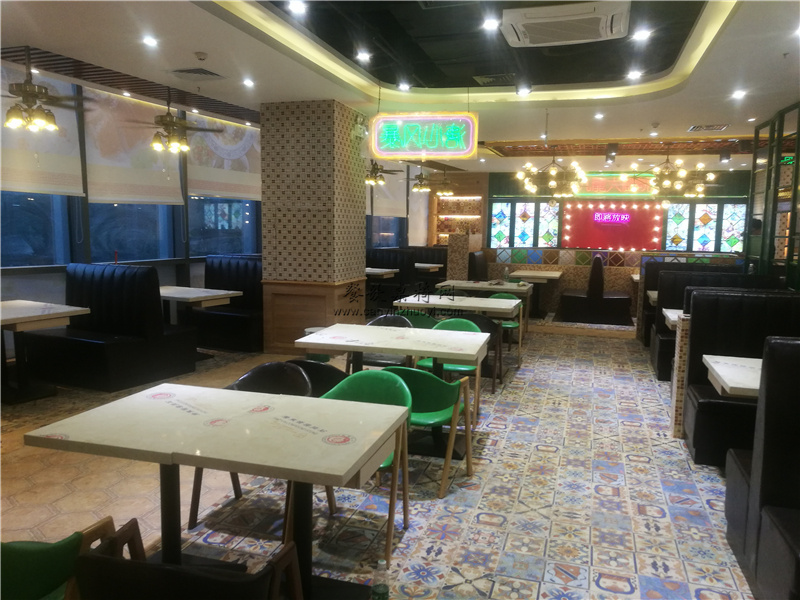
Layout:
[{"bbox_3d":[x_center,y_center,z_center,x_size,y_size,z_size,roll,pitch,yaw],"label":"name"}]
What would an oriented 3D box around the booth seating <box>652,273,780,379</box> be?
[{"bbox_3d":[3.359,0.260,6.611,1.206,1.095,0.975,3,7,17],"label":"booth seating"}]

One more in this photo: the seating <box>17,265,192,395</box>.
[{"bbox_3d":[-2.880,0.204,6.245,1.060,1.130,1.020,3,7,22],"label":"seating"}]

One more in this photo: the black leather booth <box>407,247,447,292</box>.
[{"bbox_3d":[0.640,-0.657,14.530,1.050,1.120,0.780,3,7,22],"label":"black leather booth"}]

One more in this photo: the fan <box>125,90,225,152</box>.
[{"bbox_3d":[-2.412,-1.877,6.531,1.130,0.660,1.130,3,7,24],"label":"fan"}]

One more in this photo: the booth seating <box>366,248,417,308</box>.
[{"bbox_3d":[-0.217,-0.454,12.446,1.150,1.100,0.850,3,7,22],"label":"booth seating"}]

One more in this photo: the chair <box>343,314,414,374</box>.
[{"bbox_3d":[-0.160,0.529,5.142,0.530,0.770,0.510,3,7,17],"label":"chair"}]

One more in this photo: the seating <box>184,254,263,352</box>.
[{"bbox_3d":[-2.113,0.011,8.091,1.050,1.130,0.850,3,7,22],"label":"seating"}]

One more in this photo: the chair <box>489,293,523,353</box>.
[{"bbox_3d":[1.185,0.335,7.217,0.520,0.770,0.560,3,7,17],"label":"chair"}]

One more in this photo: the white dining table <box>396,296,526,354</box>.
[{"bbox_3d":[0.620,0.392,6.632,1.206,0.754,0.784,3,7,16],"label":"white dining table"}]

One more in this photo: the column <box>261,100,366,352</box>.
[{"bbox_3d":[-1.031,-0.833,7.675,0.925,2.904,1.085,3,7,16],"label":"column"}]

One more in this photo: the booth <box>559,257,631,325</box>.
[{"bbox_3d":[3.183,-0.226,10.175,1.130,1.070,1.170,3,7,17],"label":"booth"}]

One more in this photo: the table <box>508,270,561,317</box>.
[{"bbox_3d":[2.240,-0.078,10.266,0.770,0.740,1.200,3,7,17],"label":"table"}]

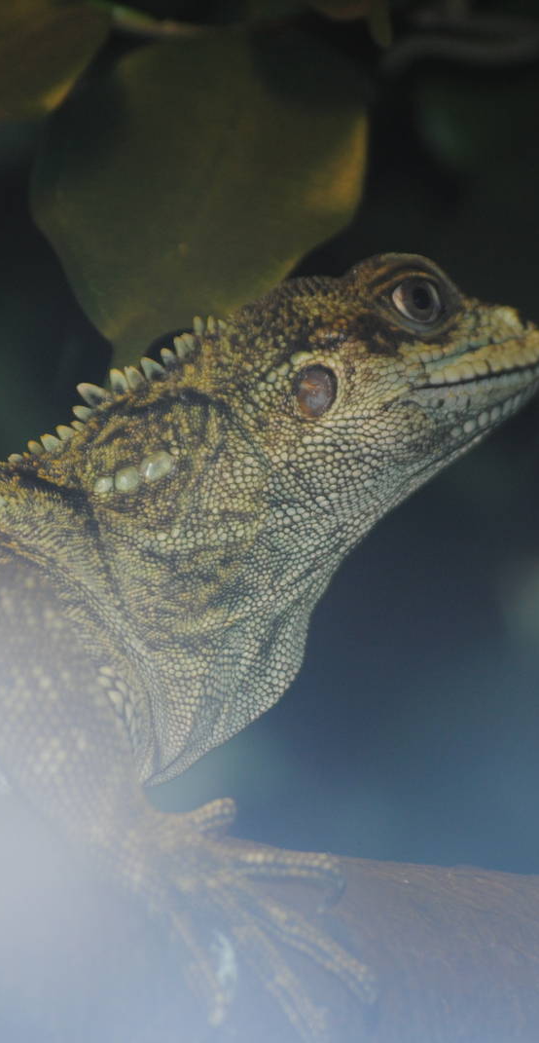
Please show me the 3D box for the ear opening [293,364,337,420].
[{"bbox_3d":[0.009,-0.026,1.200,0.009,0.011,0.004,9,0,3],"label":"ear opening"}]

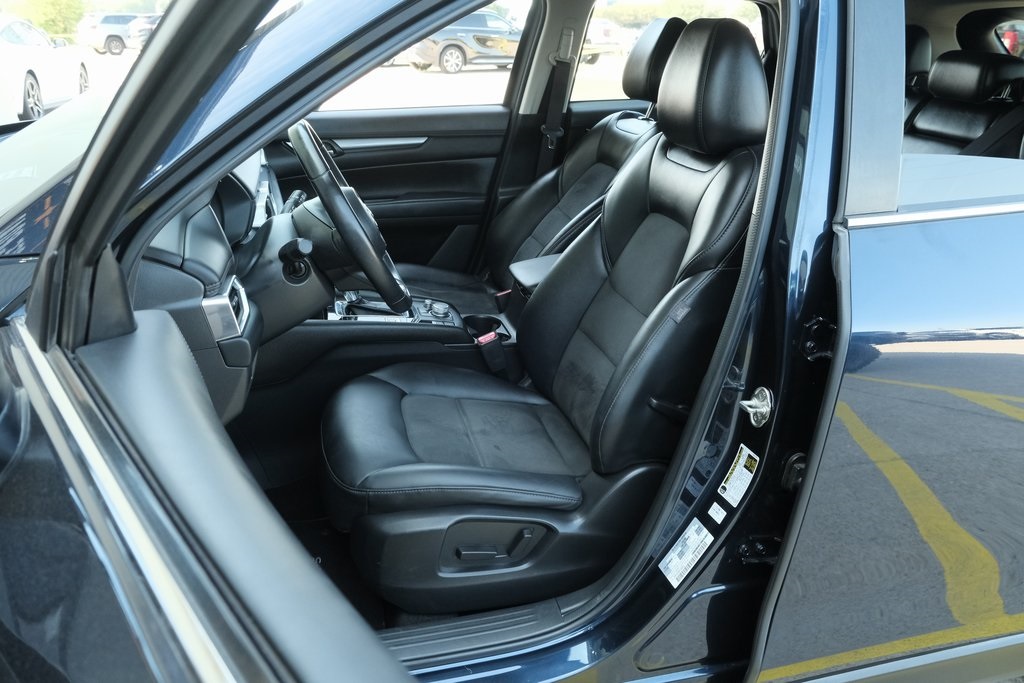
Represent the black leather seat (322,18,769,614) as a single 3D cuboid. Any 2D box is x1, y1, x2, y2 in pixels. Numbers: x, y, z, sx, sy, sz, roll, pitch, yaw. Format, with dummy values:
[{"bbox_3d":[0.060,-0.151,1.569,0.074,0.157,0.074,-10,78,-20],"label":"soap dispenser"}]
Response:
[{"bbox_3d":[0.064,-0.073,1.463,0.850,1.000,0.540,-6,23,-13],"label":"black leather seat"}]

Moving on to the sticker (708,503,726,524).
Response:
[{"bbox_3d":[0.315,0.263,1.175,0.001,0.021,0.025,12,25,-51],"label":"sticker"}]

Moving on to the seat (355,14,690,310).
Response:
[{"bbox_3d":[0.011,-0.355,2.134,0.920,1.000,0.540,-6,23,-13],"label":"seat"}]

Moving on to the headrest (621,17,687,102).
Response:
[{"bbox_3d":[0.398,-0.749,2.079,0.160,0.240,0.270,-6,23,-13],"label":"headrest"}]

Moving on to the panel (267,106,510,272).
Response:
[{"bbox_3d":[-0.476,-0.385,2.359,1.000,0.640,0.140,-6,23,-13],"label":"panel"}]

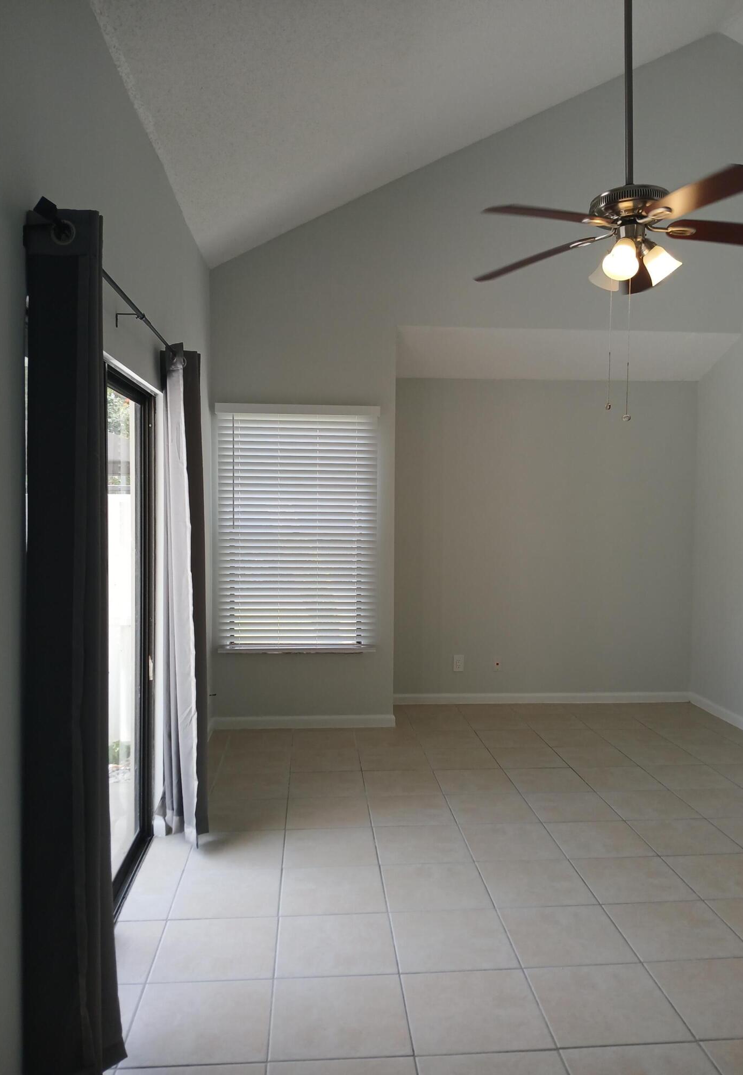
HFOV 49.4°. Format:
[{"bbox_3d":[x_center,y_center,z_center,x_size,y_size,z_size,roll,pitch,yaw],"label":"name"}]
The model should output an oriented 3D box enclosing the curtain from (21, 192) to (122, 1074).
[{"bbox_3d":[-0.723,0.321,2.017,0.175,2.162,0.229,0,3,-4],"label":"curtain"}]

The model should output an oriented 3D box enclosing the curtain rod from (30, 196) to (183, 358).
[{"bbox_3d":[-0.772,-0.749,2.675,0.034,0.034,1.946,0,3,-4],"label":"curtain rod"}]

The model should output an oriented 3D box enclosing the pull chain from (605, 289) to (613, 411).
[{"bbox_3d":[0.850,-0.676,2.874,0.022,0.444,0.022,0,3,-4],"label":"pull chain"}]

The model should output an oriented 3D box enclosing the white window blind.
[{"bbox_3d":[-0.485,-0.056,5.368,1.066,1.630,0.090,0,3,-4],"label":"white window blind"}]

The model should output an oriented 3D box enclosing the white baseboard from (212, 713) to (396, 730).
[{"bbox_3d":[-0.446,1.247,5.459,1.236,0.080,0.015,0,3,-4],"label":"white baseboard"}]

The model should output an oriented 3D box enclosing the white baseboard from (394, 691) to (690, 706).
[{"bbox_3d":[1.281,1.223,6.123,2.317,0.080,0.015,0,3,-4],"label":"white baseboard"}]

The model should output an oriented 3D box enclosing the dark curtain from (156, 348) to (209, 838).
[{"bbox_3d":[-0.837,0.248,3.578,0.196,2.171,0.318,0,3,-4],"label":"dark curtain"}]

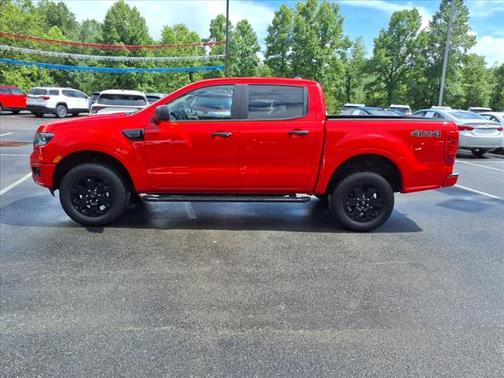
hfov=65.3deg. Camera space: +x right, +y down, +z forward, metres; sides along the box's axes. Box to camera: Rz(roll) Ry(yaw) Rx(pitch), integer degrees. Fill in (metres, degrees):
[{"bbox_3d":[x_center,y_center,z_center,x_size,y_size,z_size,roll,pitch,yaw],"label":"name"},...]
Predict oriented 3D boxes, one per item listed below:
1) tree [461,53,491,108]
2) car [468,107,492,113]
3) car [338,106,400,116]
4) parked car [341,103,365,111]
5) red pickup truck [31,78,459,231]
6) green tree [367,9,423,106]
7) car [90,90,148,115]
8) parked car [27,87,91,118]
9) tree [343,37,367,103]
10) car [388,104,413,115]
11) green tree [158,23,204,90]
[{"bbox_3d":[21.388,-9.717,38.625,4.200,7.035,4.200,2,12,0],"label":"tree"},{"bbox_3d":[14.349,-4.608,26.298,1.880,1.700,4.700,5,13,12],"label":"car"},{"bbox_3d":[4.247,-2.396,14.905,1.830,1.450,4.800,-1,13,-16],"label":"car"},{"bbox_3d":[6.545,-4.809,26.353,1.880,1.700,4.700,4,13,8],"label":"parked car"},{"bbox_3d":[-0.114,-0.578,5.448,5.354,1.810,1.980,1,13,-4],"label":"red pickup truck"},{"bbox_3d":[16.845,-14.793,46.731,6.410,12.330,6.410,2,13,0],"label":"green tree"},{"bbox_3d":[-4.499,-2.667,14.100,1.860,1.670,4.680,-1,13,-15],"label":"car"},{"bbox_3d":[-11.646,-5.458,24.913,1.930,1.730,4.950,7,14,19],"label":"parked car"},{"bbox_3d":[12.444,-13.701,48.047,2.830,9.280,2.830,2,13,0],"label":"tree"},{"bbox_3d":[9.867,-4.928,27.292,1.880,1.700,4.700,5,13,12],"label":"car"},{"bbox_3d":[-8.256,-14.292,46.045,5.200,9.750,5.200,2,13,0],"label":"green tree"}]

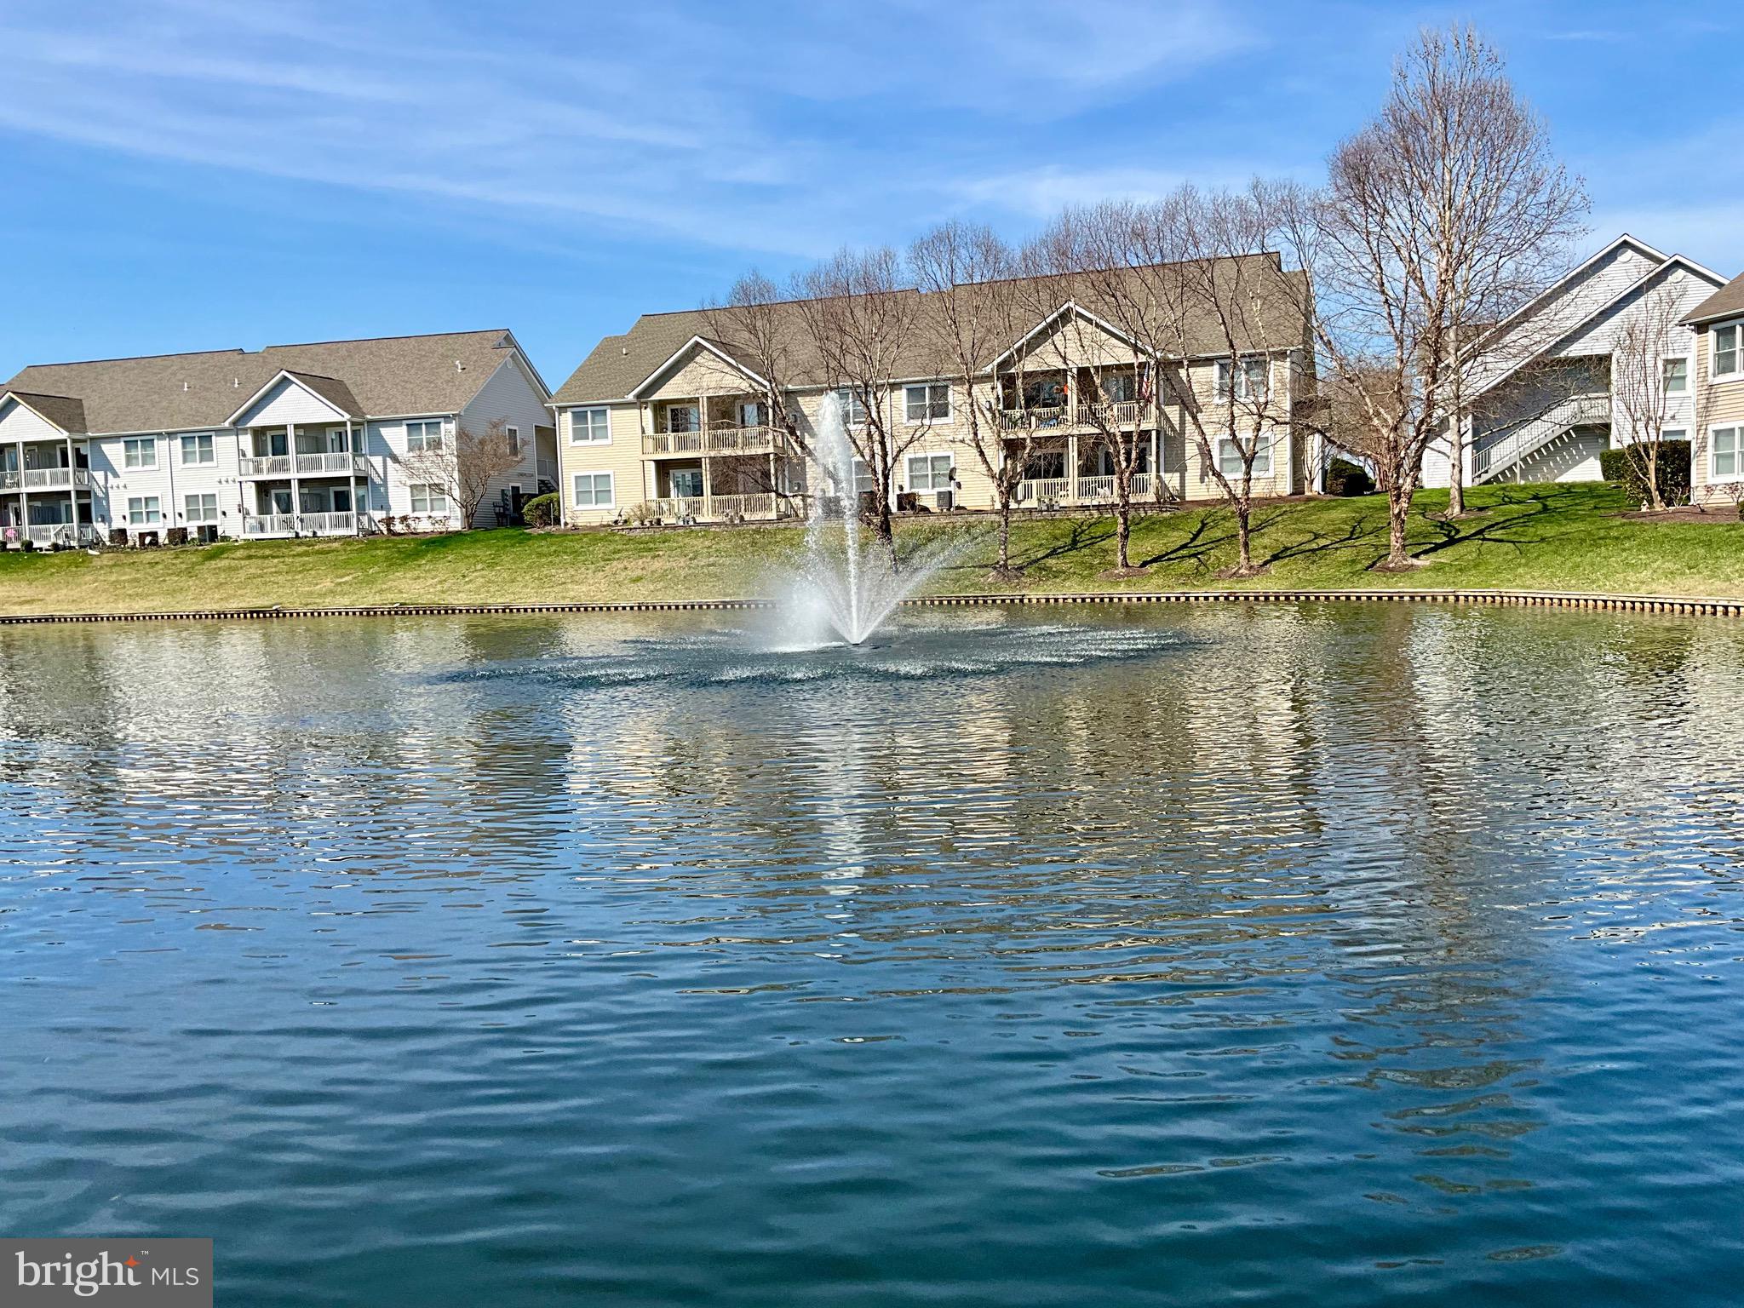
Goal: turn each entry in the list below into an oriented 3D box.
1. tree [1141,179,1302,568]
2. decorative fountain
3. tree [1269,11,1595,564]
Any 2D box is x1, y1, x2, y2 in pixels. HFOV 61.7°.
[{"bbox_3d":[11.157,-8.704,46.552,4.990,12.280,4.990,-2,4,0],"label":"tree"},{"bbox_3d":[-0.014,-2.757,30.009,3.860,5.180,3.860,-2,4,0],"label":"decorative fountain"},{"bbox_3d":[17.337,-11.086,45.288,9.630,16.570,9.630,-2,4,0],"label":"tree"}]

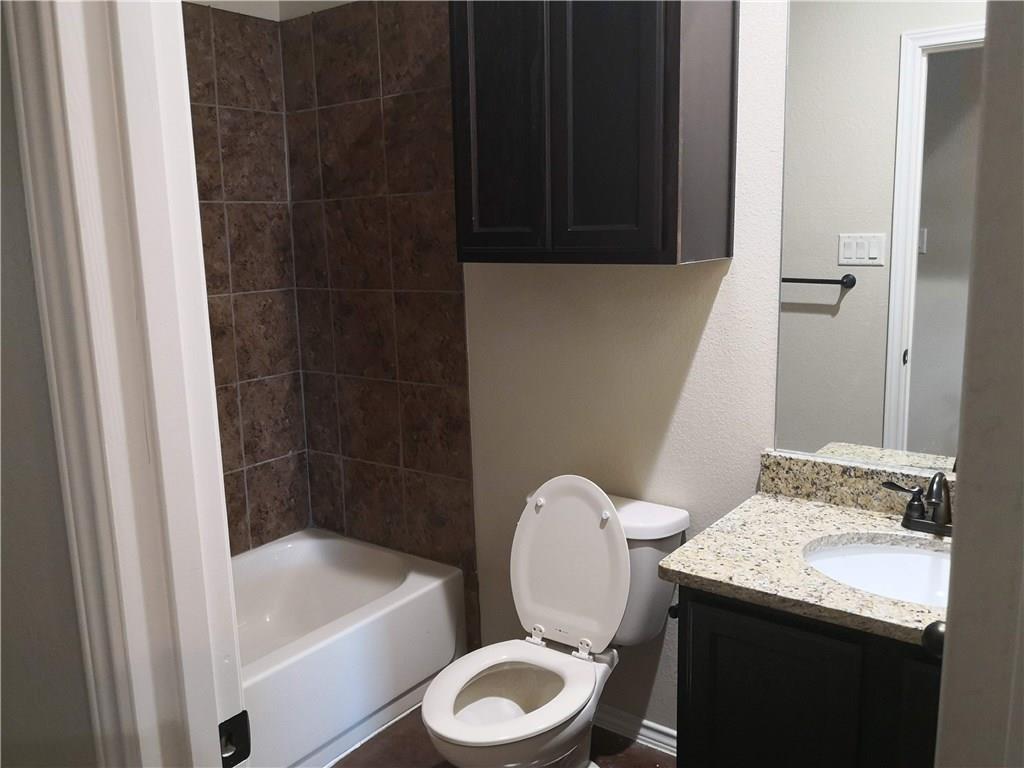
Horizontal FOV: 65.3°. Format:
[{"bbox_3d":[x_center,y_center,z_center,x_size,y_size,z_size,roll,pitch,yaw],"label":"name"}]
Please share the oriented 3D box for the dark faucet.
[{"bbox_3d":[0.888,0.255,1.656,0.235,0.134,0.155,6,12,35],"label":"dark faucet"}]

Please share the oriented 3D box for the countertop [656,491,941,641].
[{"bbox_3d":[0.779,0.361,1.534,0.835,0.028,0.560,6,12,35],"label":"countertop"}]

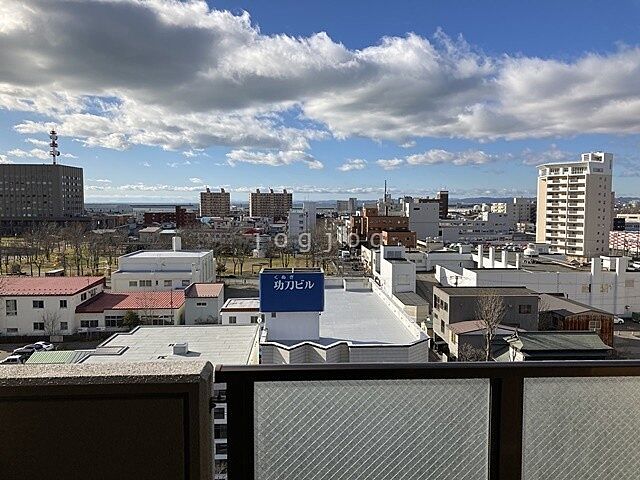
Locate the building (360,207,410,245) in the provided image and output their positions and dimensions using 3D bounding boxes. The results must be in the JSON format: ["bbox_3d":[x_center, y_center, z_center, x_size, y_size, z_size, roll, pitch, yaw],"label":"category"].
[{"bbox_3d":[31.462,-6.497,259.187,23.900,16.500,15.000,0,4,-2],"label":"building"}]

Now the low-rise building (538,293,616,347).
[{"bbox_3d":[38.780,12.715,82.307,7.600,6.100,14.200,0,4,-3],"label":"low-rise building"}]

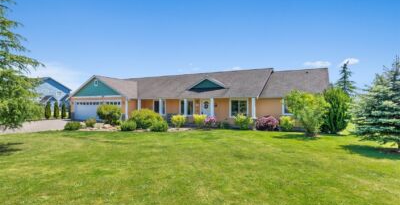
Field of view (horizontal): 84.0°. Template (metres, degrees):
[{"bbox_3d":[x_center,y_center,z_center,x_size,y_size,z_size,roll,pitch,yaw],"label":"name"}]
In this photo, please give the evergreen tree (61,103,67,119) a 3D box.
[{"bbox_3d":[-17.890,1.007,29.200,0.580,2.224,0.580,0,0,-31],"label":"evergreen tree"}]

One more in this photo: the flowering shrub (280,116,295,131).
[{"bbox_3d":[6.455,1.579,16.400,1.050,1.195,1.000,0,0,21],"label":"flowering shrub"}]

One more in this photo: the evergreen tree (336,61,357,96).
[{"bbox_3d":[19.703,-1.689,30.000,2.900,7.608,2.900,0,0,33],"label":"evergreen tree"}]

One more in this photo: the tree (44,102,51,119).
[{"bbox_3d":[-19.556,0.996,28.600,0.660,2.250,0.660,0,0,-34],"label":"tree"}]

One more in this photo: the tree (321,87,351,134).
[{"bbox_3d":[9.422,0.571,15.400,1.850,3.220,1.800,0,0,31],"label":"tree"}]

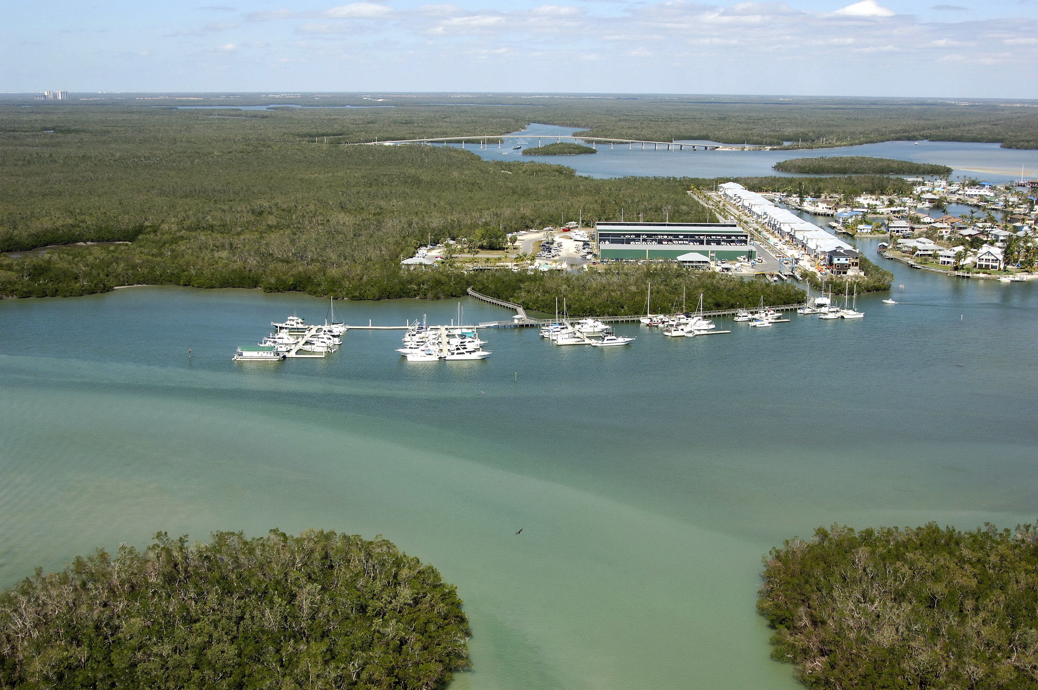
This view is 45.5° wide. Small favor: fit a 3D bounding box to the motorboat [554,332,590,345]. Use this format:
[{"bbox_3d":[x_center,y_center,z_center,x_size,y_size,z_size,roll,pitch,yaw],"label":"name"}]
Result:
[{"bbox_3d":[18.610,-2.300,454.030,12.120,3.400,3.800,-2,12,-11],"label":"motorboat"}]

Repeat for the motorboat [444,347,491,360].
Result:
[{"bbox_3d":[-17.740,2.830,426.580,16.200,4.200,4.500,0,12,-4],"label":"motorboat"}]

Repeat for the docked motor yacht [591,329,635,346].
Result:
[{"bbox_3d":[33.730,-2.110,451.090,15.600,4.400,4.400,-2,12,-11],"label":"docked motor yacht"}]

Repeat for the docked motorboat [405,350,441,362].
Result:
[{"bbox_3d":[-32.990,3.690,424.260,11.690,3.300,4.200,0,12,-4],"label":"docked motorboat"}]

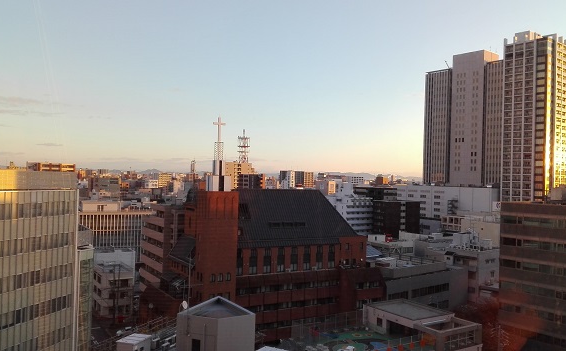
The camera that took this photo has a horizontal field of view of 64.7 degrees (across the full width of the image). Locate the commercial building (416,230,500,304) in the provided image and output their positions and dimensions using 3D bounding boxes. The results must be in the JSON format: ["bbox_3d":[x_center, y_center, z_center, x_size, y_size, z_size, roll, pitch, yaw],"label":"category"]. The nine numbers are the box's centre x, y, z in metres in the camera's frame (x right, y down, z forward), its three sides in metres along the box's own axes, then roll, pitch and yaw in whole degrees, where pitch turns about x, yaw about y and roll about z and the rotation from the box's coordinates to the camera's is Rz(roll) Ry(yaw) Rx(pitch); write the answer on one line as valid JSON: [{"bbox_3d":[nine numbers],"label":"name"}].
[{"bbox_3d":[47.600,25.605,123.500,12.000,19.500,21.000,2,-1,-31],"label":"commercial building"}]

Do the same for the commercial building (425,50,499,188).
[{"bbox_3d":[111.711,-11.892,253.549,25.000,99.000,57.800,2,-1,-37],"label":"commercial building"}]

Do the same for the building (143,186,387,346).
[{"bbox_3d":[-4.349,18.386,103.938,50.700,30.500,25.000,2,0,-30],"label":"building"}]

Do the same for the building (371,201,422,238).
[{"bbox_3d":[55.300,24.623,220.500,25.000,23.700,11.000,2,-1,-32],"label":"building"}]

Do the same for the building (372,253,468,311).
[{"bbox_3d":[28.800,26.812,104.200,26.000,15.800,14.000,2,-1,-33],"label":"building"}]

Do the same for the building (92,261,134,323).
[{"bbox_3d":[-42.838,26.616,110.351,7.800,12.200,11.000,2,0,-34],"label":"building"}]

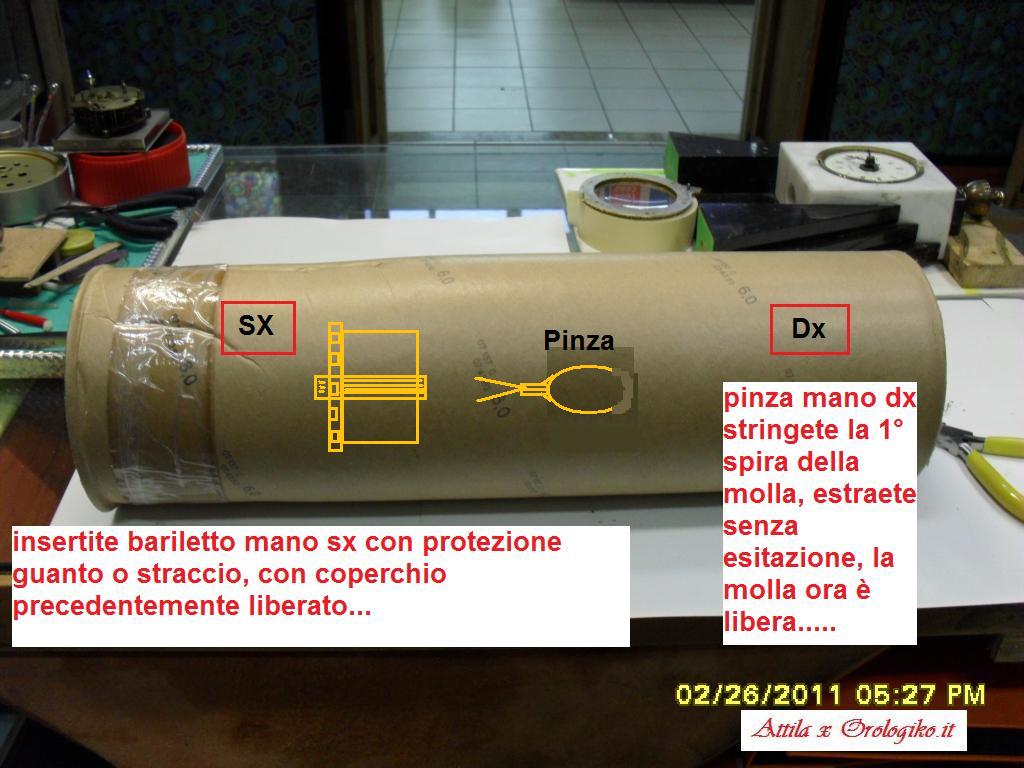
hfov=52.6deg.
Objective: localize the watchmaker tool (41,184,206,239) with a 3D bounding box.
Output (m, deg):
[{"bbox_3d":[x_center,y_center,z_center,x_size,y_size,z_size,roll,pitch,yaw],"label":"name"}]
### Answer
[{"bbox_3d":[-0.363,-0.159,0.972,0.140,0.020,0.100,-7,33,-12],"label":"watchmaker tool"}]

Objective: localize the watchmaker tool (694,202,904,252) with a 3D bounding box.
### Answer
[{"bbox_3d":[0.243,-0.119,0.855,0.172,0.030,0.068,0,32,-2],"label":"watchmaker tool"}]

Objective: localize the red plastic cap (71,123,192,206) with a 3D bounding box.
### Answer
[{"bbox_3d":[-0.371,-0.214,1.009,0.110,0.049,0.110,0,32,-3],"label":"red plastic cap"}]

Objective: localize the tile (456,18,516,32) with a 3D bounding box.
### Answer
[{"bbox_3d":[-0.140,-1.859,5.406,0.307,0.010,0.307,0,32,-3],"label":"tile"}]

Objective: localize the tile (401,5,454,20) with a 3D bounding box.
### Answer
[{"bbox_3d":[-0.459,-2.021,5.652,0.307,0.010,0.307,0,32,-3],"label":"tile"}]

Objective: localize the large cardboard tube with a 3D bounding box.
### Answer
[{"bbox_3d":[-0.001,-0.005,0.610,0.459,0.144,0.144,-1,32,-4],"label":"large cardboard tube"}]

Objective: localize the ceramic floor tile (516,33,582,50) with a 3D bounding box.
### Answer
[{"bbox_3d":[0.190,-1.772,5.400,0.320,0.010,0.320,0,32,-3],"label":"ceramic floor tile"}]

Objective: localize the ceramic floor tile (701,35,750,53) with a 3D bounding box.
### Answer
[{"bbox_3d":[1.089,-1.684,5.151,0.304,0.010,0.304,0,32,-3],"label":"ceramic floor tile"}]

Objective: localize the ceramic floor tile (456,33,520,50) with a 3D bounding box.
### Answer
[{"bbox_3d":[-0.126,-1.679,5.096,0.304,0.010,0.304,0,32,-3],"label":"ceramic floor tile"}]

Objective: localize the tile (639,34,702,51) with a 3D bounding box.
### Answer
[{"bbox_3d":[0.785,-1.683,5.137,0.304,0.010,0.304,0,32,-3],"label":"tile"}]

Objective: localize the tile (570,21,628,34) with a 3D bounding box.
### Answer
[{"bbox_3d":[0.470,-1.844,5.380,0.304,0.010,0.304,0,32,-3],"label":"tile"}]

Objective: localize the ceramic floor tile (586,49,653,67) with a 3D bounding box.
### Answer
[{"bbox_3d":[0.525,-1.602,5.142,0.320,0.010,0.320,0,32,-3],"label":"ceramic floor tile"}]

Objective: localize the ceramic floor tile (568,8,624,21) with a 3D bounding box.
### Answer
[{"bbox_3d":[0.461,-2.026,5.693,0.307,0.010,0.307,0,32,-3],"label":"ceramic floor tile"}]

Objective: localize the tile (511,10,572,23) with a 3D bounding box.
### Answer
[{"bbox_3d":[0.155,-2.024,5.679,0.307,0.010,0.307,0,32,-3],"label":"tile"}]

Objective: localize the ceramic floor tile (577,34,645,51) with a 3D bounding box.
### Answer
[{"bbox_3d":[0.486,-1.698,5.174,0.307,0.010,0.307,0,32,-3],"label":"ceramic floor tile"}]

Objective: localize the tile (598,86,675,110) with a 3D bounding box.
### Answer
[{"bbox_3d":[0.551,-1.258,4.598,0.320,0.010,0.320,0,32,-3],"label":"tile"}]

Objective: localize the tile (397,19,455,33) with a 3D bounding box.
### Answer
[{"bbox_3d":[-0.442,-1.840,5.339,0.304,0.010,0.304,0,32,-3],"label":"tile"}]

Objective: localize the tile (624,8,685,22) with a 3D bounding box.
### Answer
[{"bbox_3d":[0.807,-2.119,5.973,0.320,0.010,0.320,0,32,-3],"label":"tile"}]

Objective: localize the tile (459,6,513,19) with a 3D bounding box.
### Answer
[{"bbox_3d":[-0.150,-2.004,5.609,0.304,0.010,0.304,0,32,-3],"label":"tile"}]

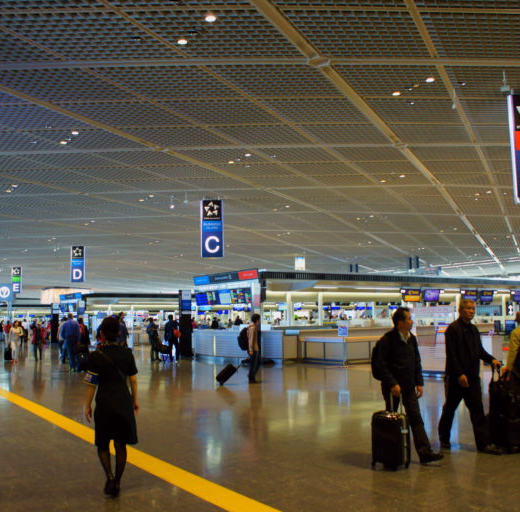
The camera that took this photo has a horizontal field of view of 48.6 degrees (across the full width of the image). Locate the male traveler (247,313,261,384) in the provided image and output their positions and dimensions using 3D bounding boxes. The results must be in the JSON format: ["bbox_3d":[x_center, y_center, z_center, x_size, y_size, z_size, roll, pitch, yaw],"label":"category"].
[{"bbox_3d":[-0.159,2.365,14.776,0.380,1.750,0.470,1,-7,-7],"label":"male traveler"}]

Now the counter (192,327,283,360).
[{"bbox_3d":[-0.751,3.344,21.501,4.100,1.120,0.900,-6,-8,42],"label":"counter"}]

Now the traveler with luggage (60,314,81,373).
[{"bbox_3d":[-6.034,2.744,18.399,0.560,1.800,0.400,0,-6,-9],"label":"traveler with luggage"}]

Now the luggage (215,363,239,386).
[{"bbox_3d":[-0.792,2.830,13.733,0.520,0.230,0.340,-45,0,-3],"label":"luggage"}]

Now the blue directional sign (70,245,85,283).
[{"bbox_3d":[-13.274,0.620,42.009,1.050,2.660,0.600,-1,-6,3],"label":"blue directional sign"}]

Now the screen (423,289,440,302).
[{"bbox_3d":[8.131,1.887,27.307,1.080,0.600,0.130,3,0,-35],"label":"screen"}]

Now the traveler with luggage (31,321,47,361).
[{"bbox_3d":[-9.000,3.429,23.459,0.560,1.600,0.400,1,-6,-17],"label":"traveler with luggage"}]

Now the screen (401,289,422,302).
[{"bbox_3d":[7.628,1.996,28.962,1.220,0.620,0.150,4,-8,-32],"label":"screen"}]

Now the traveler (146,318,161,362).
[{"bbox_3d":[-4.210,3.303,22.771,0.450,1.720,0.500,-2,-7,18],"label":"traveler"}]

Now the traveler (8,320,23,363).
[{"bbox_3d":[-9.622,3.352,22.665,0.500,1.600,0.380,2,-7,-17],"label":"traveler"}]

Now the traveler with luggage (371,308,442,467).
[{"bbox_3d":[1.648,1.428,6.480,0.660,1.700,0.580,-6,-8,38],"label":"traveler with luggage"}]

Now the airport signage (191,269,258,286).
[{"bbox_3d":[-1.434,0.903,23.267,0.180,0.400,4.940,-8,-1,-35],"label":"airport signage"}]

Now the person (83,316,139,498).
[{"bbox_3d":[-1.365,1.372,5.270,0.500,1.640,0.380,0,-6,-12],"label":"person"}]

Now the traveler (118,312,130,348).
[{"bbox_3d":[-4.115,2.634,17.300,0.380,1.790,0.500,-2,-6,12],"label":"traveler"}]

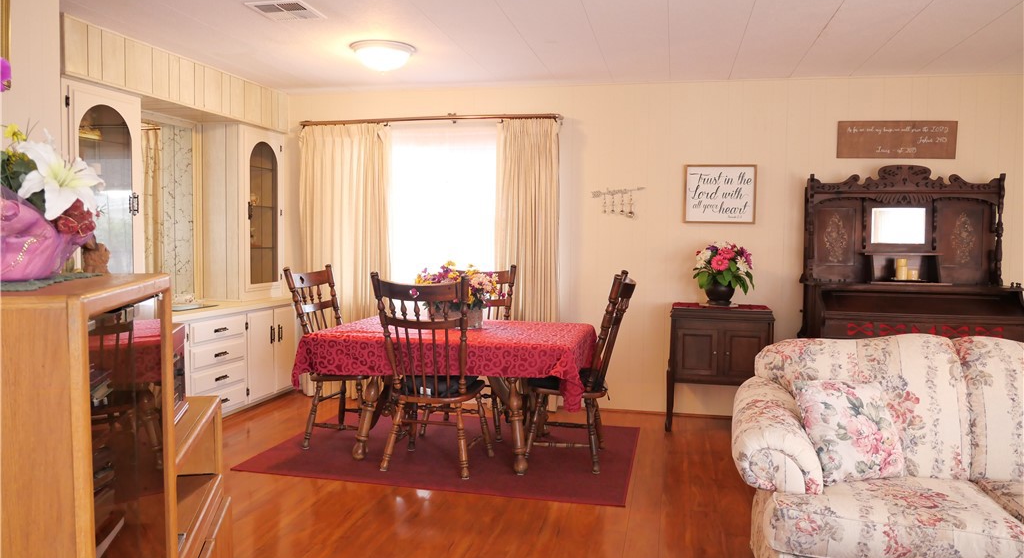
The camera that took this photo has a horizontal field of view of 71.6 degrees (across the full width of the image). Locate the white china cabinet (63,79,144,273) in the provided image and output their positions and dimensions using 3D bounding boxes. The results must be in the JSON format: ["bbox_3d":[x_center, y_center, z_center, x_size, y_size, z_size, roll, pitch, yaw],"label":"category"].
[{"bbox_3d":[-2.388,-0.420,3.949,0.330,1.270,0.560,2,4,13],"label":"white china cabinet"}]

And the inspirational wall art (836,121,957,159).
[{"bbox_3d":[2.591,-0.939,4.796,0.734,0.257,0.022,2,3,13],"label":"inspirational wall art"}]

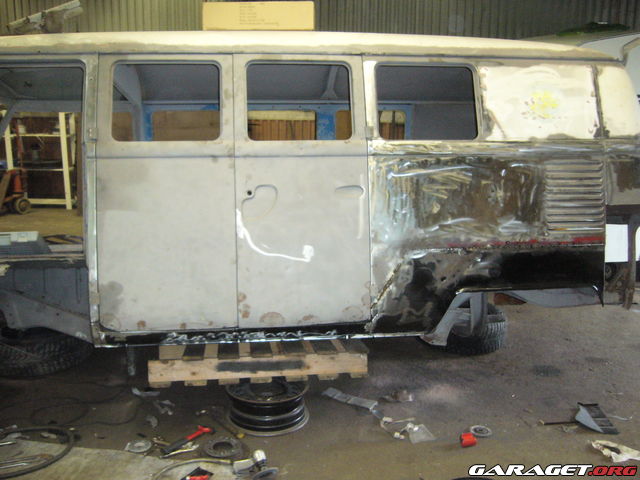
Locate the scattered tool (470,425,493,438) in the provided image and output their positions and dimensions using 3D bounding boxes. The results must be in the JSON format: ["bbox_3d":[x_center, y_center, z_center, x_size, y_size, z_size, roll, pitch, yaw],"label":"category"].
[{"bbox_3d":[0.738,0.876,2.957,0.096,0.015,0.096,0,8,0],"label":"scattered tool"}]

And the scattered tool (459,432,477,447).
[{"bbox_3d":[0.654,0.877,2.847,0.066,0.046,0.050,0,8,0],"label":"scattered tool"}]

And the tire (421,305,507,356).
[{"bbox_3d":[0.949,0.588,4.286,0.556,0.190,0.556,0,8,0],"label":"tire"}]

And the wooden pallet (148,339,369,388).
[{"bbox_3d":[-0.356,0.549,3.604,1.053,0.138,1.000,-1,9,-8],"label":"wooden pallet"}]

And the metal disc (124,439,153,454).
[{"bbox_3d":[-0.794,0.906,2.841,0.110,0.009,0.108,1,12,0],"label":"metal disc"}]

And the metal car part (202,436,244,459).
[{"bbox_3d":[-0.424,0.894,2.797,0.170,0.025,0.170,0,8,0],"label":"metal car part"}]

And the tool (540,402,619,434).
[{"bbox_3d":[1.210,0.824,3.081,0.333,0.090,0.261,0,9,2],"label":"tool"}]

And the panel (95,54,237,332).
[{"bbox_3d":[-0.669,-0.214,2.864,0.592,1.217,0.080,-1,-3,-6],"label":"panel"}]

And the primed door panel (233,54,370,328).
[{"bbox_3d":[-0.070,-0.221,2.867,0.588,1.197,0.080,-1,-3,-6],"label":"primed door panel"}]

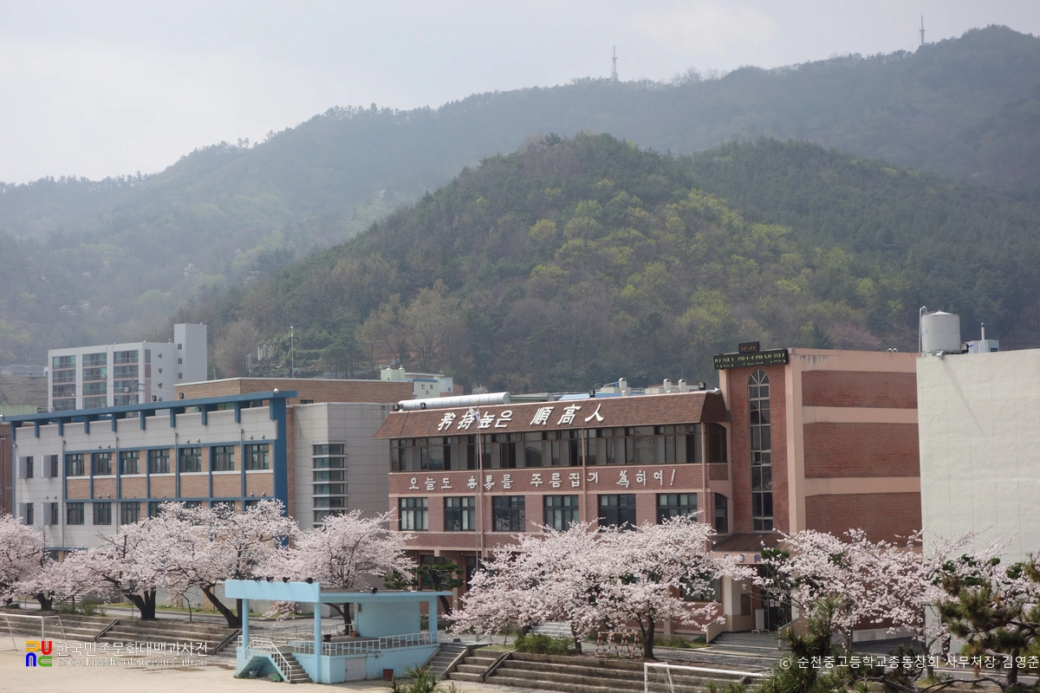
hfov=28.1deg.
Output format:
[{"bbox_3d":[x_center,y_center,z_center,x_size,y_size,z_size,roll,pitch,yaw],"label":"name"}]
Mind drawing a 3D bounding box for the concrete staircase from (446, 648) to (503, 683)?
[{"bbox_3d":[-2.095,15.994,103.969,1.633,1.426,2.673,2,-5,-38],"label":"concrete staircase"}]

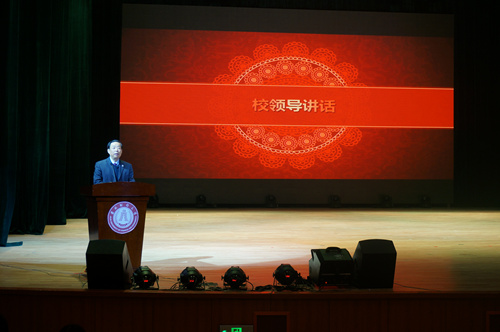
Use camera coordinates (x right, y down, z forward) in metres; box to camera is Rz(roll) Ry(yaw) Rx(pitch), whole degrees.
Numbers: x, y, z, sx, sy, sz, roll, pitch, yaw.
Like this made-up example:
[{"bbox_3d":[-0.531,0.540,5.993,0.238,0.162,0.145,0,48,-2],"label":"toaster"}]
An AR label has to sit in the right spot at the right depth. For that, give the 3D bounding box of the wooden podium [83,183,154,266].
[{"bbox_3d":[-1.765,0.780,9.100,0.850,1.140,0.530,0,0,-29],"label":"wooden podium"}]

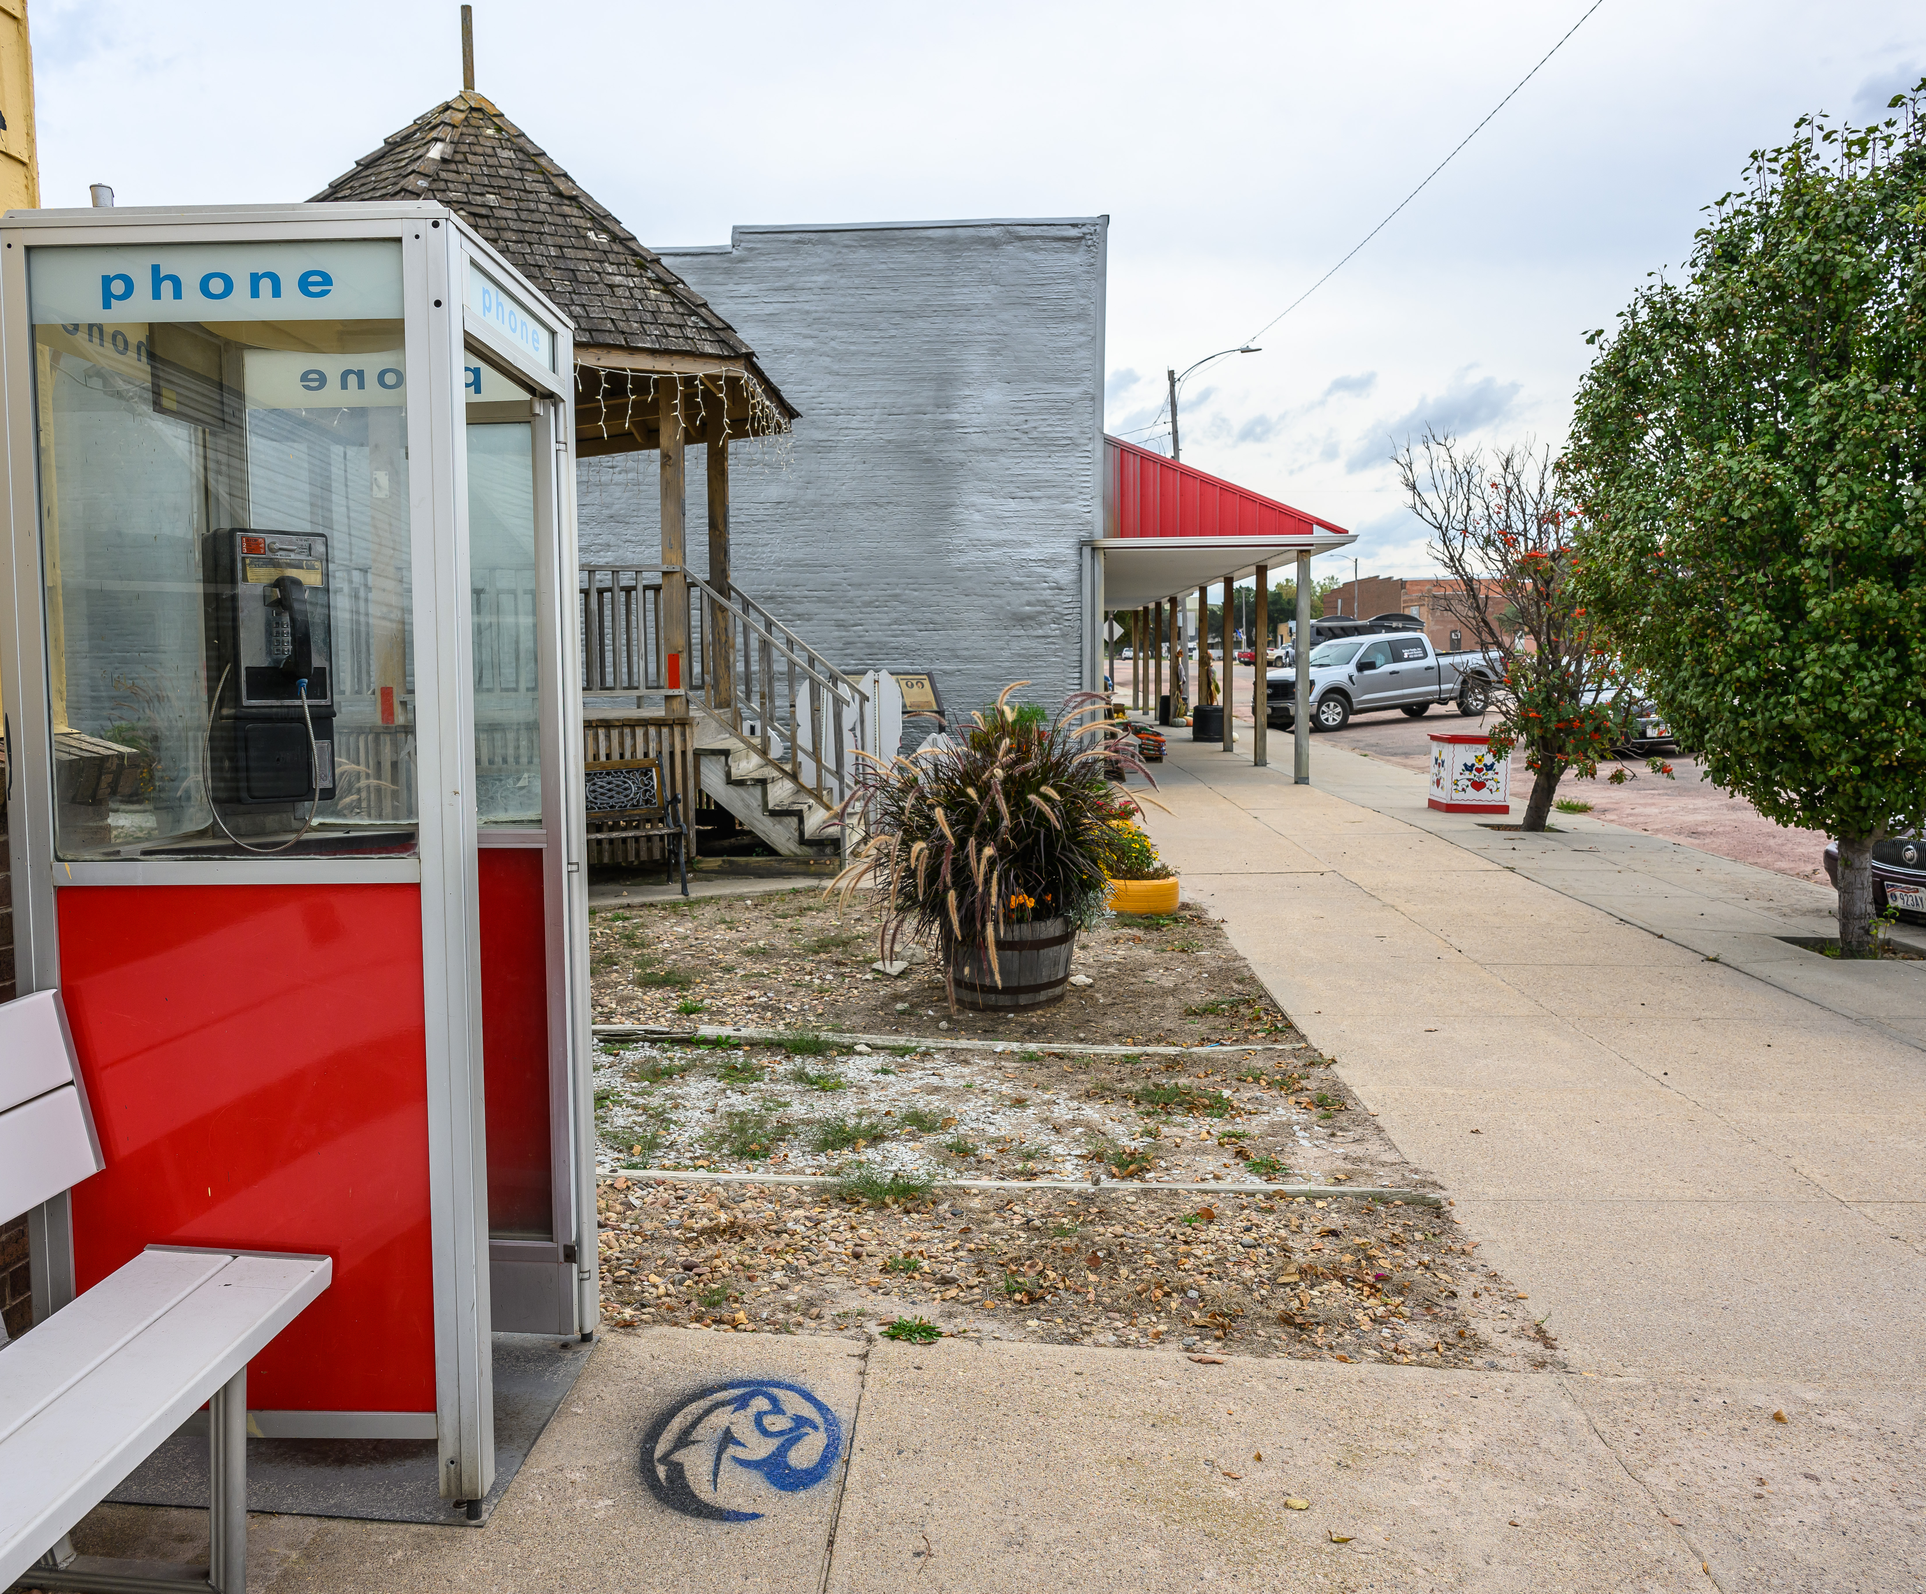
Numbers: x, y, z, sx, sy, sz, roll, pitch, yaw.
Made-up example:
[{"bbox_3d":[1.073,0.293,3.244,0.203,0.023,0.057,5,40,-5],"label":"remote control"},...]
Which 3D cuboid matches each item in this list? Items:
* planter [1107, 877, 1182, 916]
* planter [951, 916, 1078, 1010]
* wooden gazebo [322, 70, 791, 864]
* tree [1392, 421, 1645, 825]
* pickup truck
[{"bbox_3d":[0.992,0.564,9.560,0.600,0.200,0.600,0,5,0],"label":"planter"},{"bbox_3d":[0.210,0.698,6.963,0.600,0.380,0.600,0,5,0],"label":"planter"},{"bbox_3d":[-3.481,-2.337,11.557,4.342,5.422,4.913,0,5,1],"label":"wooden gazebo"},{"bbox_3d":[4.895,-1.431,13.715,2.200,3.394,2.100,0,5,0],"label":"tree"},{"bbox_3d":[9.070,-2.585,34.750,6.050,1.950,2.100,-7,7,-26],"label":"pickup truck"}]

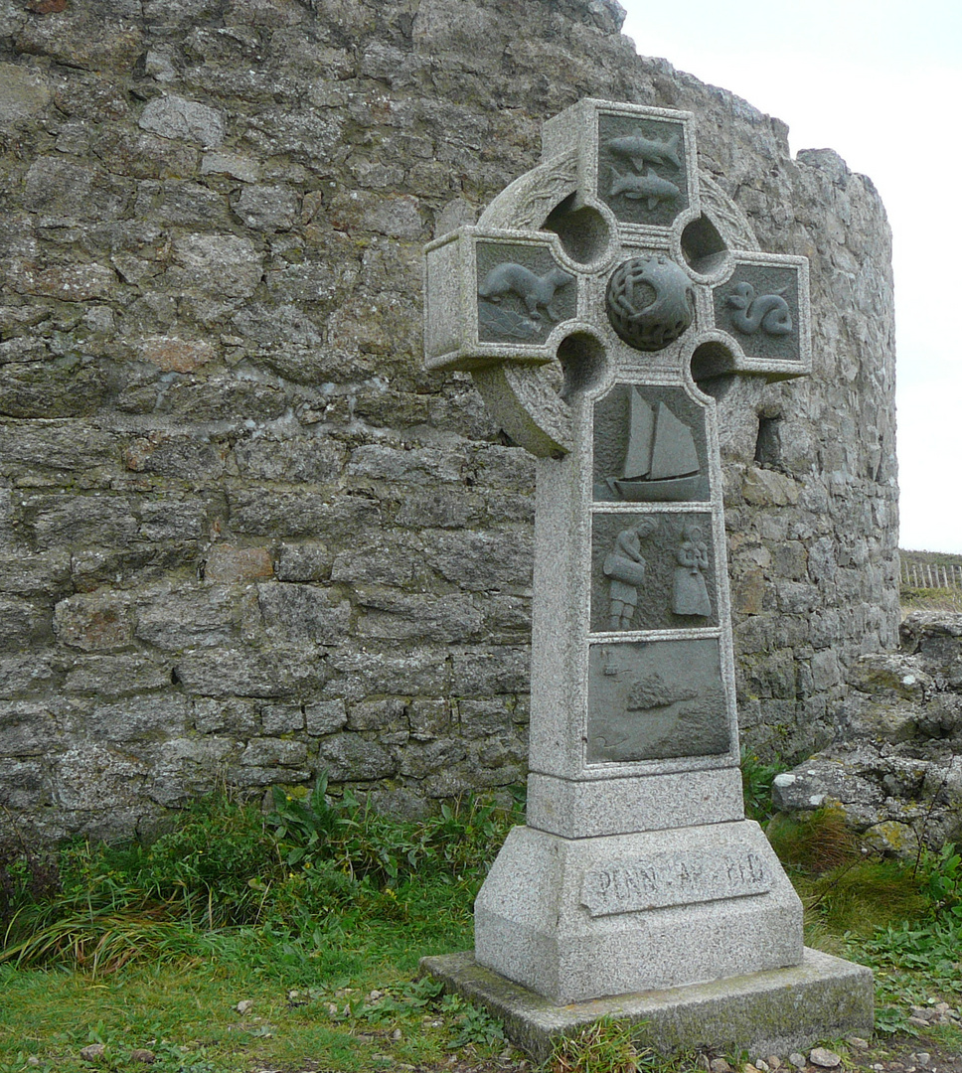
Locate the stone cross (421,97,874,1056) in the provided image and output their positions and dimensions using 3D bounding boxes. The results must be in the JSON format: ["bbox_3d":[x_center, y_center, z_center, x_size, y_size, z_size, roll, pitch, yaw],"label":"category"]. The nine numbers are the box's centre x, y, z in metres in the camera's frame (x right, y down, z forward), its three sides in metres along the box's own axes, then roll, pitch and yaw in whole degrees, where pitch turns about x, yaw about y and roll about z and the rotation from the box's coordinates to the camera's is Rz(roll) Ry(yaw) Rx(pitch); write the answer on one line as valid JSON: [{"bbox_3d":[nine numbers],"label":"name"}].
[{"bbox_3d":[0.505,0.096,4.909,1.351,3.057,0.907,0,-2,-26],"label":"stone cross"}]

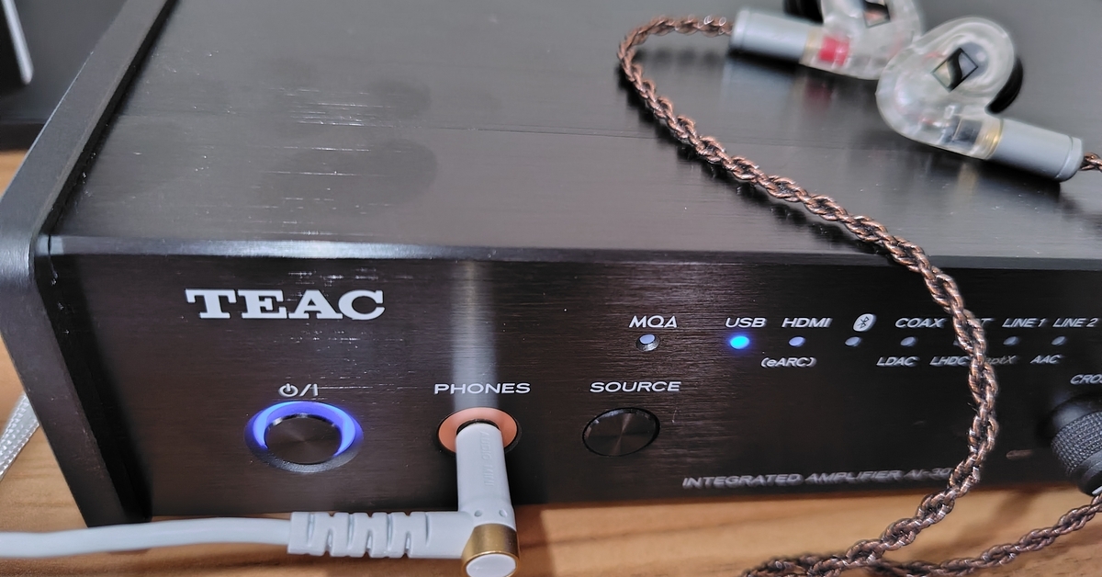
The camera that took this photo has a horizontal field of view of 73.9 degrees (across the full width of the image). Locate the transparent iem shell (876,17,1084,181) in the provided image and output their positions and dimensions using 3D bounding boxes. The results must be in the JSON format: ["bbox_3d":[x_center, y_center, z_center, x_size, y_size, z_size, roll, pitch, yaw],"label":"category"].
[{"bbox_3d":[0.067,-0.030,0.115,0.032,0.021,0.017,17,5,6],"label":"transparent iem shell"}]

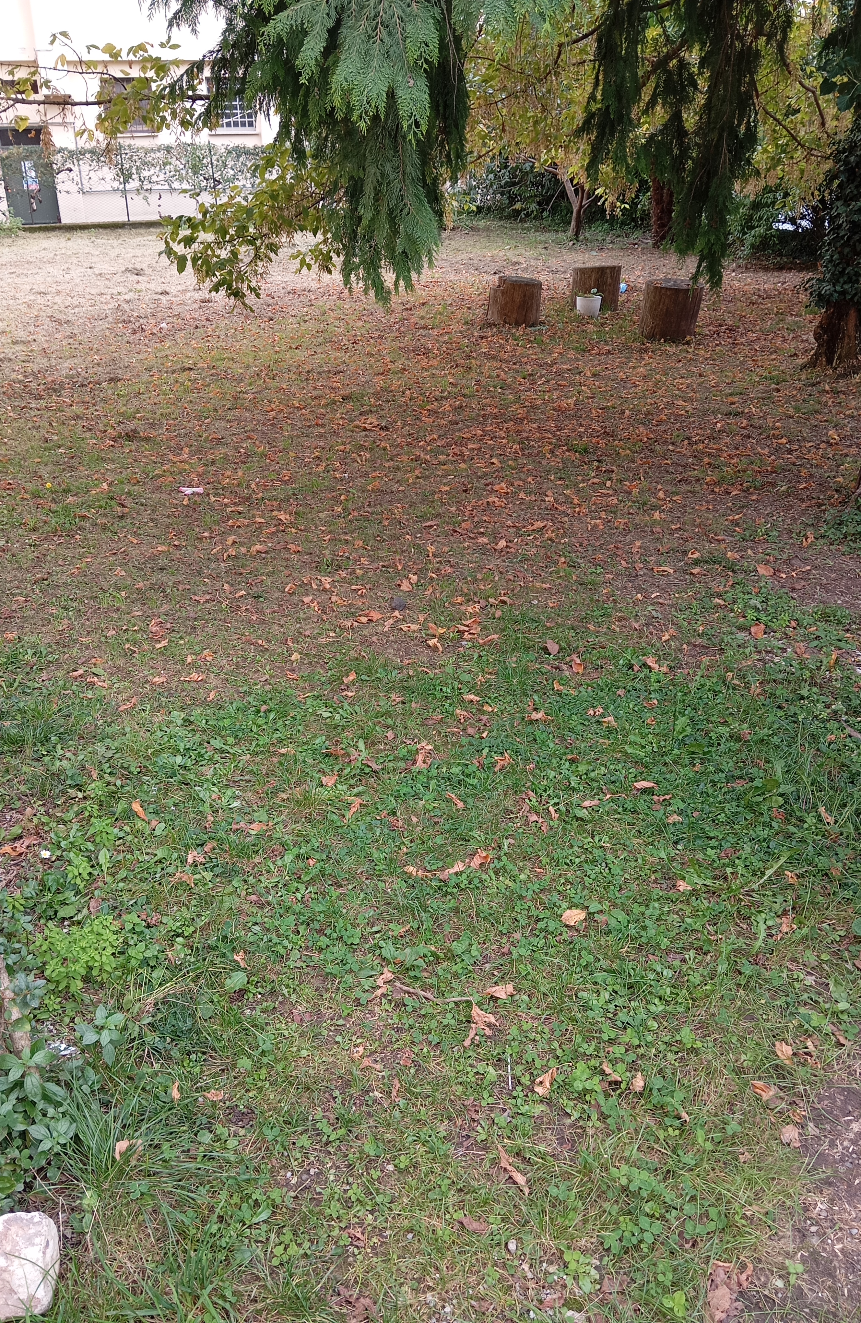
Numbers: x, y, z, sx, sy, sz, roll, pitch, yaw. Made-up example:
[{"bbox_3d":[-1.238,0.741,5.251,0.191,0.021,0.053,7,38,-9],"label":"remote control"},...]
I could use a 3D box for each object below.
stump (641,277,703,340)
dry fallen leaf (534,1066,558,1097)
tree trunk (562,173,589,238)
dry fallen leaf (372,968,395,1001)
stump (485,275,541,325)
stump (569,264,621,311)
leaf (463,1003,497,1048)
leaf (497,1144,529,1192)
[{"bbox_3d":[2.071,-3.024,9.148,0.540,0.450,0.540,5,26,11],"label":"stump"},{"bbox_3d":[0.205,0.736,1.875,0.035,0.030,0.068,15,30,29],"label":"dry fallen leaf"},{"bbox_3d":[2.490,-7.771,18.234,0.400,1.080,0.350,3,26,7],"label":"tree trunk"},{"bbox_3d":[-0.095,0.632,2.095,0.035,0.025,0.088,9,27,19],"label":"dry fallen leaf"},{"bbox_3d":[0.786,-3.362,9.927,0.500,0.400,0.500,1,26,4],"label":"stump"},{"bbox_3d":[1.657,-3.742,10.697,0.480,0.400,0.480,3,26,8],"label":"stump"},{"bbox_3d":[0.093,0.678,1.996,0.065,0.030,0.110,6,27,13],"label":"leaf"},{"bbox_3d":[0.133,0.813,1.717,0.040,0.025,0.094,-12,28,-23],"label":"leaf"}]

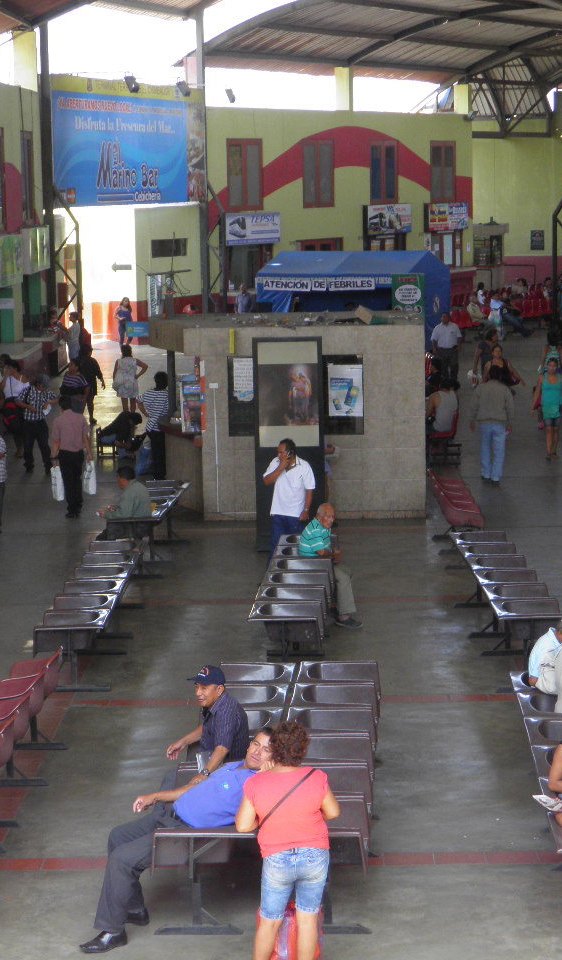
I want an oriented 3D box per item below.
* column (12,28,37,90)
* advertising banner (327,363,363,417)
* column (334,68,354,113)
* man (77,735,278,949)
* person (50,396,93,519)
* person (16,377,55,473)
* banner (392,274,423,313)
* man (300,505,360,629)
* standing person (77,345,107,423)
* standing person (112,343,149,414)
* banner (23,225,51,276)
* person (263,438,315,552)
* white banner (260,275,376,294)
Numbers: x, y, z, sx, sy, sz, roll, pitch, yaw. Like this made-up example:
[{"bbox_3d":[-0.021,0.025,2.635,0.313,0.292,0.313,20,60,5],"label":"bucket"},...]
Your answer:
[{"bbox_3d":[-5.780,-9.418,45.798,0.466,1.333,0.320,-1,9,1],"label":"column"},{"bbox_3d":[0.849,-1.163,26.522,0.445,0.675,0.020,-1,9,3],"label":"advertising banner"},{"bbox_3d":[1.968,-12.167,63.376,0.500,1.360,0.270,6,11,41],"label":"column"},{"bbox_3d":[-0.606,2.128,12.145,1.120,1.150,0.650,-4,9,-18],"label":"man"},{"bbox_3d":[-2.787,-0.316,26.923,0.560,1.610,0.350,-1,9,1],"label":"person"},{"bbox_3d":[-3.883,-0.880,32.174,0.600,1.580,0.420,-1,9,1],"label":"person"},{"bbox_3d":[3.010,-4.059,47.886,0.760,1.600,0.040,0,9,4],"label":"banner"},{"bbox_3d":[0.501,0.830,20.751,0.622,1.197,0.480,2,9,18],"label":"man"},{"bbox_3d":[-3.661,-1.885,38.936,0.600,1.560,0.420,1,9,11],"label":"standing person"},{"bbox_3d":[-2.812,-1.738,37.830,0.620,1.570,0.360,0,9,6],"label":"standing person"},{"bbox_3d":[-5.304,-5.031,44.328,0.170,0.980,3.000,-1,8,1],"label":"banner"},{"bbox_3d":[0.083,0.354,22.505,0.540,1.633,0.350,2,9,21],"label":"person"},{"bbox_3d":[0.818,-4.504,46.855,2.849,0.367,0.050,1,9,15],"label":"white banner"}]

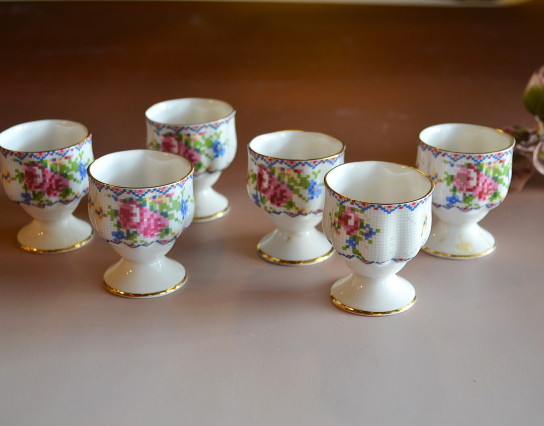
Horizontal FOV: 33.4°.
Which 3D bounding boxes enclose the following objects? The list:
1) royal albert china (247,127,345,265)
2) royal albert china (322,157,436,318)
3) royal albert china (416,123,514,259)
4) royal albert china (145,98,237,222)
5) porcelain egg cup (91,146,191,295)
[{"bbox_3d":[0.013,-0.009,0.496,0.053,0.062,0.053,0,24,0],"label":"royal albert china"},{"bbox_3d":[0.051,0.013,0.447,0.053,0.062,0.053,0,24,0],"label":"royal albert china"},{"bbox_3d":[0.105,-0.012,0.504,0.053,0.062,0.053,0,24,0],"label":"royal albert china"},{"bbox_3d":[-0.048,-0.032,0.548,0.053,0.062,0.053,0,24,0],"label":"royal albert china"},{"bbox_3d":[-0.066,0.006,0.464,0.053,0.062,0.053,0,24,0],"label":"porcelain egg cup"}]

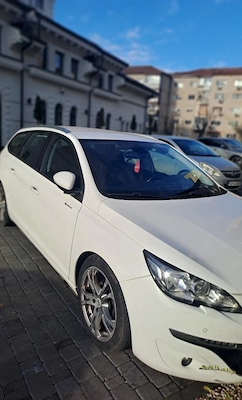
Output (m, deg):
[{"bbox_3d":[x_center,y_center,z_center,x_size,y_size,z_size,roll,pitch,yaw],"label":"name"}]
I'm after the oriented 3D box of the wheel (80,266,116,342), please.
[{"bbox_3d":[-0.108,0.685,1.967,0.170,0.480,0.480,-4,15,-34],"label":"wheel"}]

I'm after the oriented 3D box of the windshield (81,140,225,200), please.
[{"bbox_3d":[0.318,-0.296,2.685,1.430,0.120,1.000,-4,39,-35],"label":"windshield"}]

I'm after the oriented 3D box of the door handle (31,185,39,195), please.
[{"bbox_3d":[-0.838,-0.097,2.817,0.055,0.055,0.225,-4,15,-35],"label":"door handle"}]

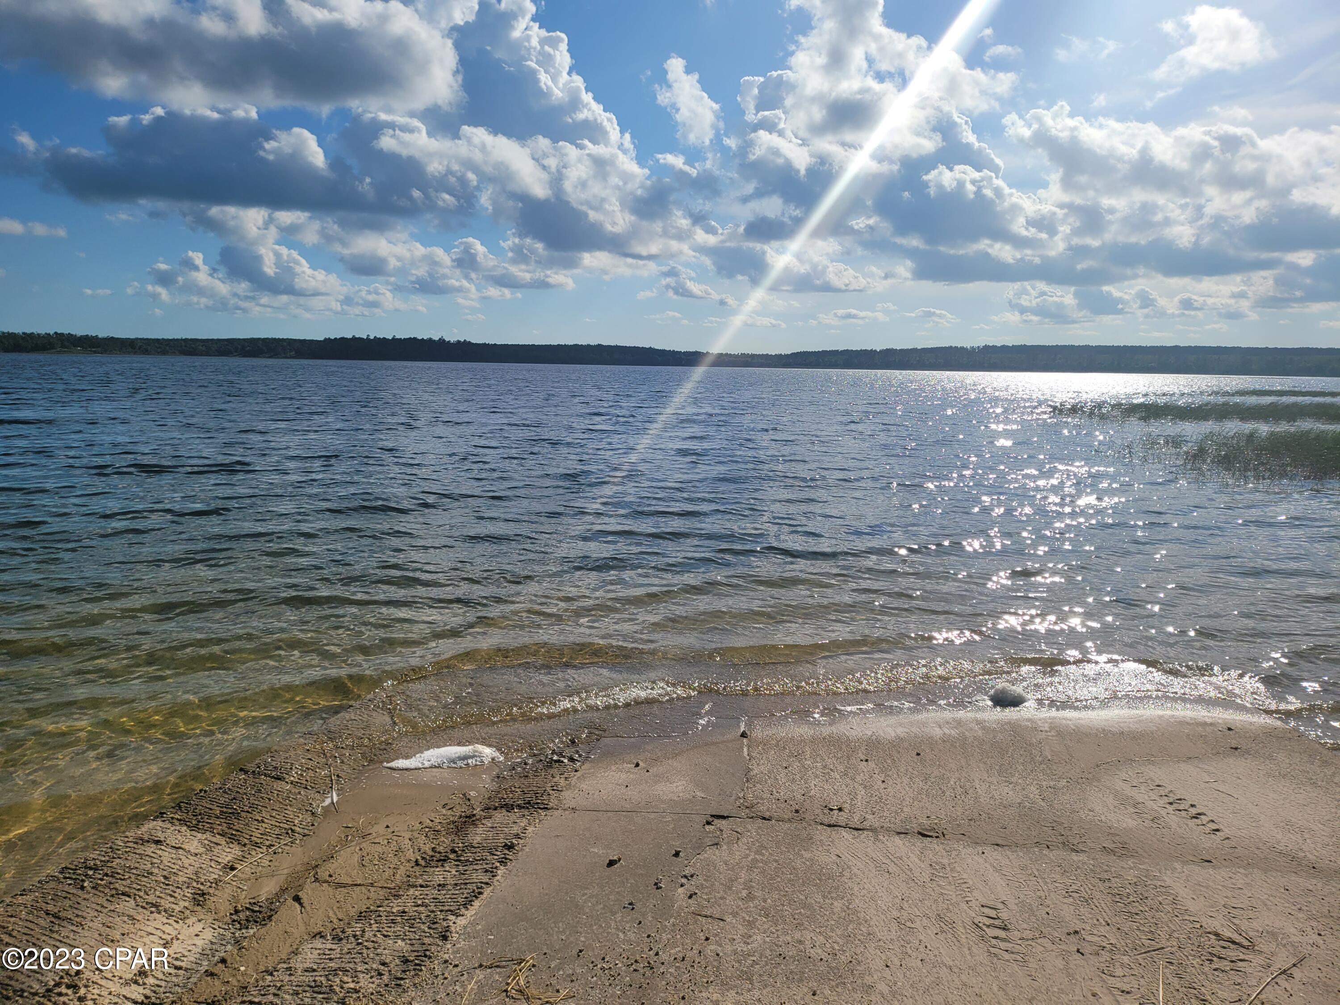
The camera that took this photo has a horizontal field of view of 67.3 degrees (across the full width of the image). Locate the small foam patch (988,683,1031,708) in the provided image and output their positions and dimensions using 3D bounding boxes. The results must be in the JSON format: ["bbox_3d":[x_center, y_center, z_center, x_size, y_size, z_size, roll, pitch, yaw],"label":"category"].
[{"bbox_3d":[2.358,1.321,6.984,0.280,0.130,0.240,1,8,0],"label":"small foam patch"}]

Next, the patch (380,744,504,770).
[{"bbox_3d":[-1.297,1.432,5.732,0.670,0.085,0.220,0,8,-8],"label":"patch"}]

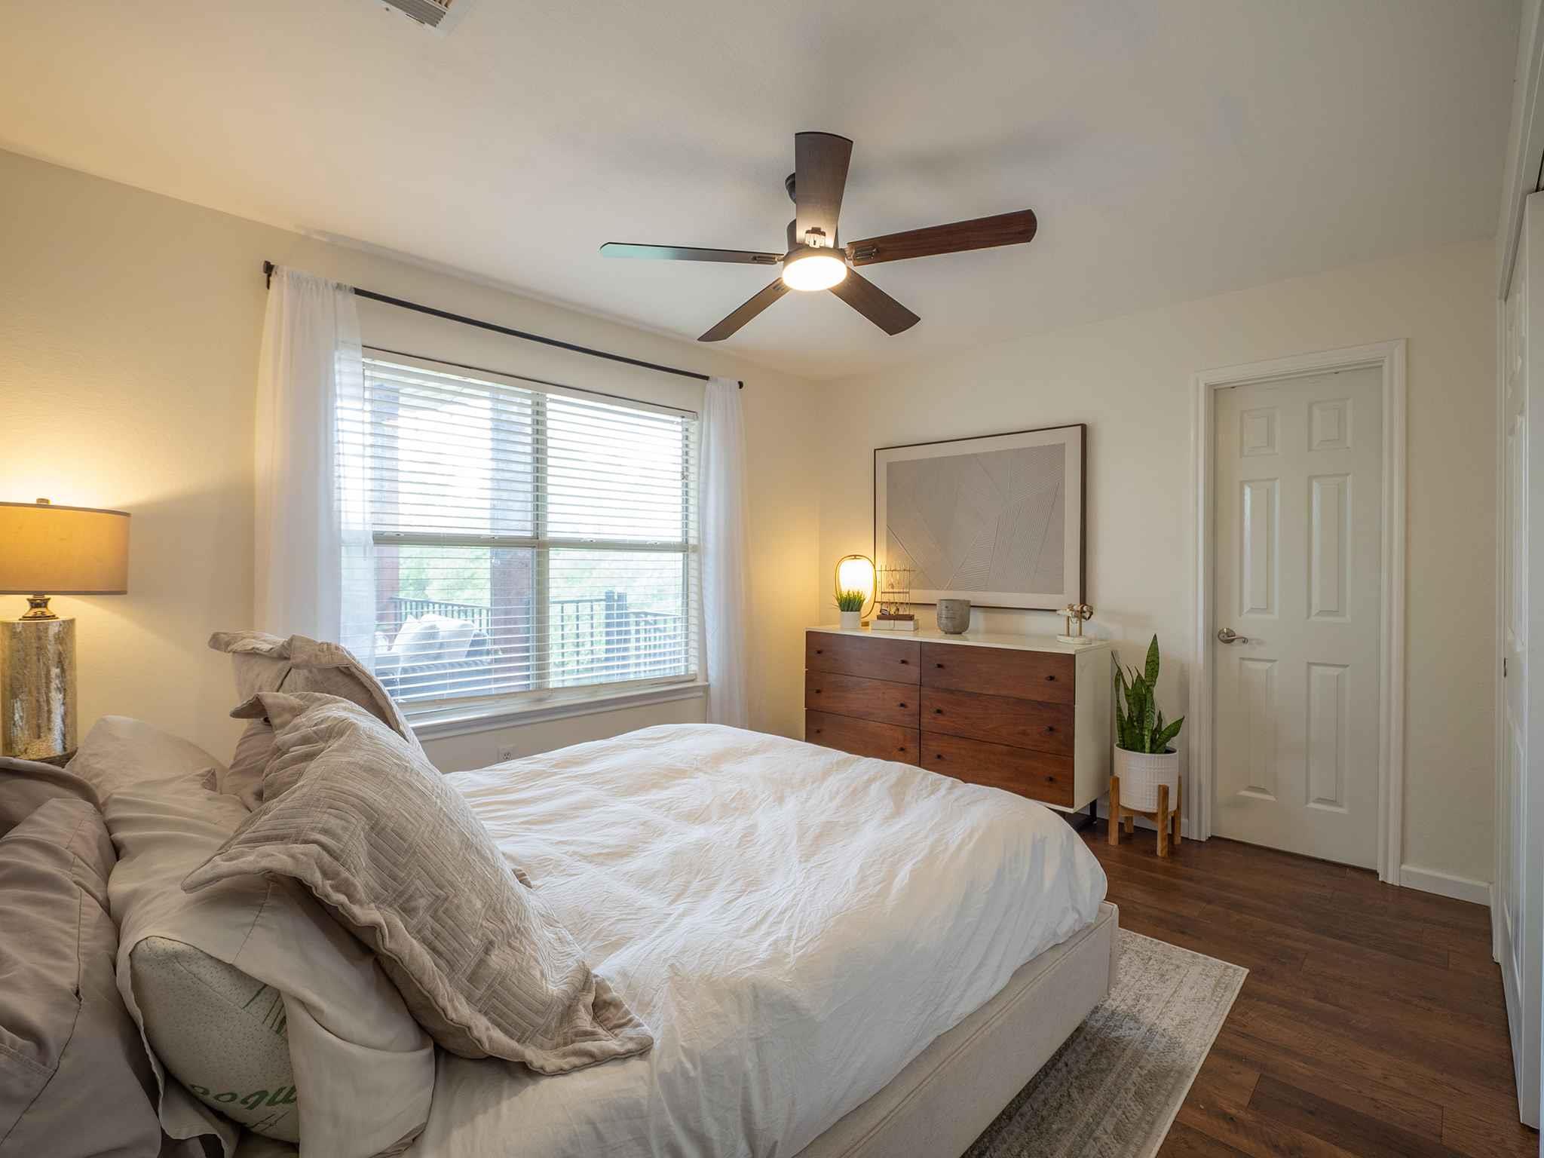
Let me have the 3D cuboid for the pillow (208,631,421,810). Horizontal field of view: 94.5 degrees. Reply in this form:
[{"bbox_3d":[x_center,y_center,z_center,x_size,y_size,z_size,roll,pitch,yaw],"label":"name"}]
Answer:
[{"bbox_3d":[-0.948,0.362,1.544,0.700,0.570,0.190,1,34,44],"label":"pillow"}]

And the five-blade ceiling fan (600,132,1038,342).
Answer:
[{"bbox_3d":[0.135,-1.093,2.241,1.270,0.315,1.270,1,1,44],"label":"five-blade ceiling fan"}]

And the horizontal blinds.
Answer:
[{"bbox_3d":[-1.044,-0.162,3.334,0.065,1.460,1.750,1,1,44],"label":"horizontal blinds"}]

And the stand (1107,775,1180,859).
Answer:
[{"bbox_3d":[1.664,1.030,3.177,0.245,0.305,0.245,1,1,44],"label":"stand"}]

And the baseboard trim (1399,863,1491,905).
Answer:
[{"bbox_3d":[2.515,1.148,2.669,0.250,0.083,0.016,1,1,44],"label":"baseboard trim"}]

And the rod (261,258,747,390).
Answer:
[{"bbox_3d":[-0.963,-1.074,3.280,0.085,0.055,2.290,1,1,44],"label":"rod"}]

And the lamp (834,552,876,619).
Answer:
[{"bbox_3d":[0.511,0.075,4.354,0.265,0.425,0.195,0,1,25],"label":"lamp"}]

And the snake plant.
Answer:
[{"bbox_3d":[1.662,0.518,3.168,0.270,0.540,0.250,1,1,44],"label":"snake plant"}]

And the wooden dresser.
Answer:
[{"bbox_3d":[0.922,0.741,3.843,1.570,0.865,0.450,1,1,44],"label":"wooden dresser"}]

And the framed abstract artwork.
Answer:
[{"bbox_3d":[1.098,-0.314,3.985,1.255,0.940,0.045,1,1,44],"label":"framed abstract artwork"}]

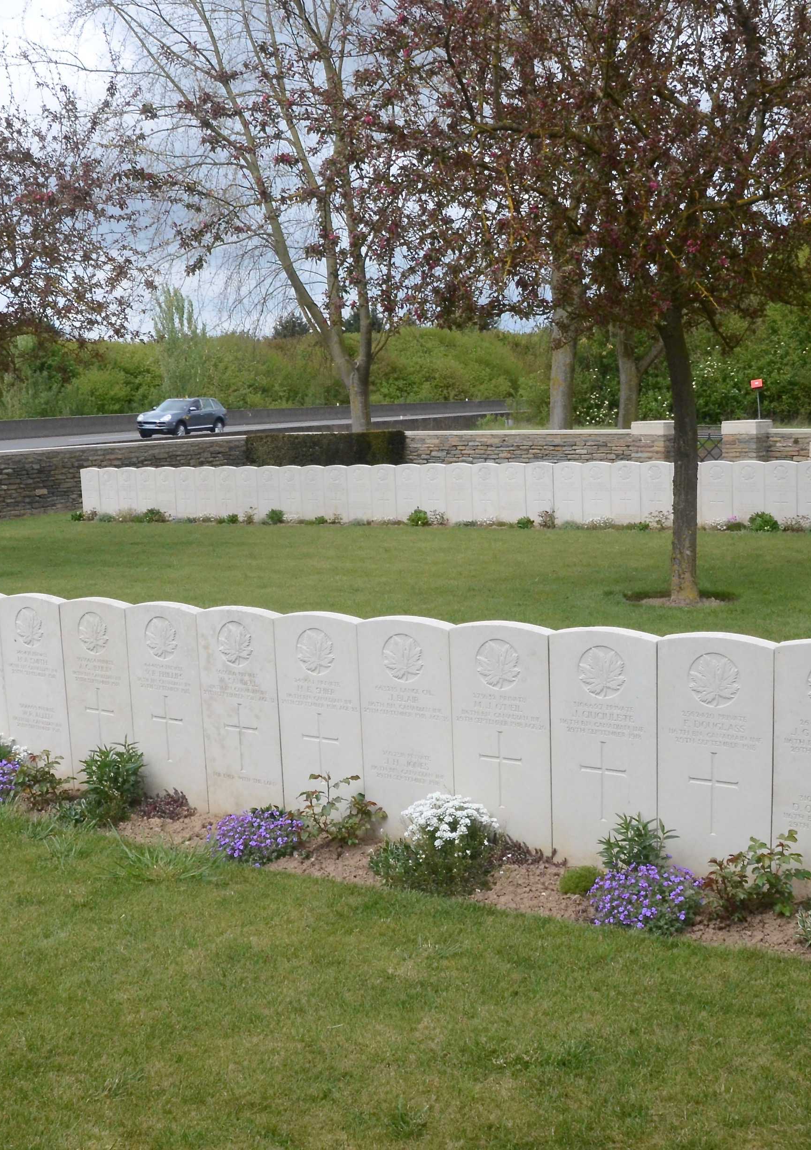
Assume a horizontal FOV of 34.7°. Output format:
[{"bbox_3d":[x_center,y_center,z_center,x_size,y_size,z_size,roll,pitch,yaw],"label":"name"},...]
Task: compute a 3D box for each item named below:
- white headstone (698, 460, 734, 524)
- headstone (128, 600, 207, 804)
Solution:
[{"bbox_3d":[3.726,-0.965,15.479,0.381,0.780,0.078,2,9,30],"label":"white headstone"},{"bbox_3d":[-0.957,0.529,5.339,0.381,0.835,0.078,2,9,30],"label":"headstone"}]

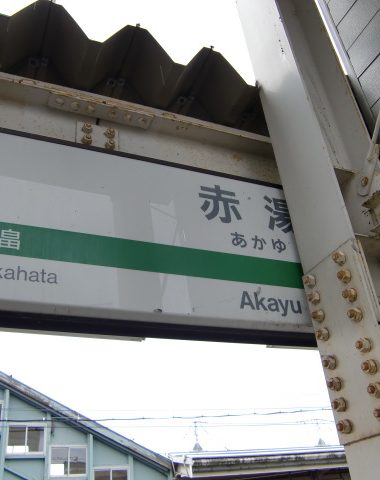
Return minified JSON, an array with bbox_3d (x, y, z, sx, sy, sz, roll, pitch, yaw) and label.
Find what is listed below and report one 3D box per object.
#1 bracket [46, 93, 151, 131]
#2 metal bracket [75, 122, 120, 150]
[{"bbox_3d":[-0.343,-0.499,2.021,0.410,0.025,0.073,8,-34,-22],"label":"bracket"},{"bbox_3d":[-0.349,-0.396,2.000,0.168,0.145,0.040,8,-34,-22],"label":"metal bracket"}]

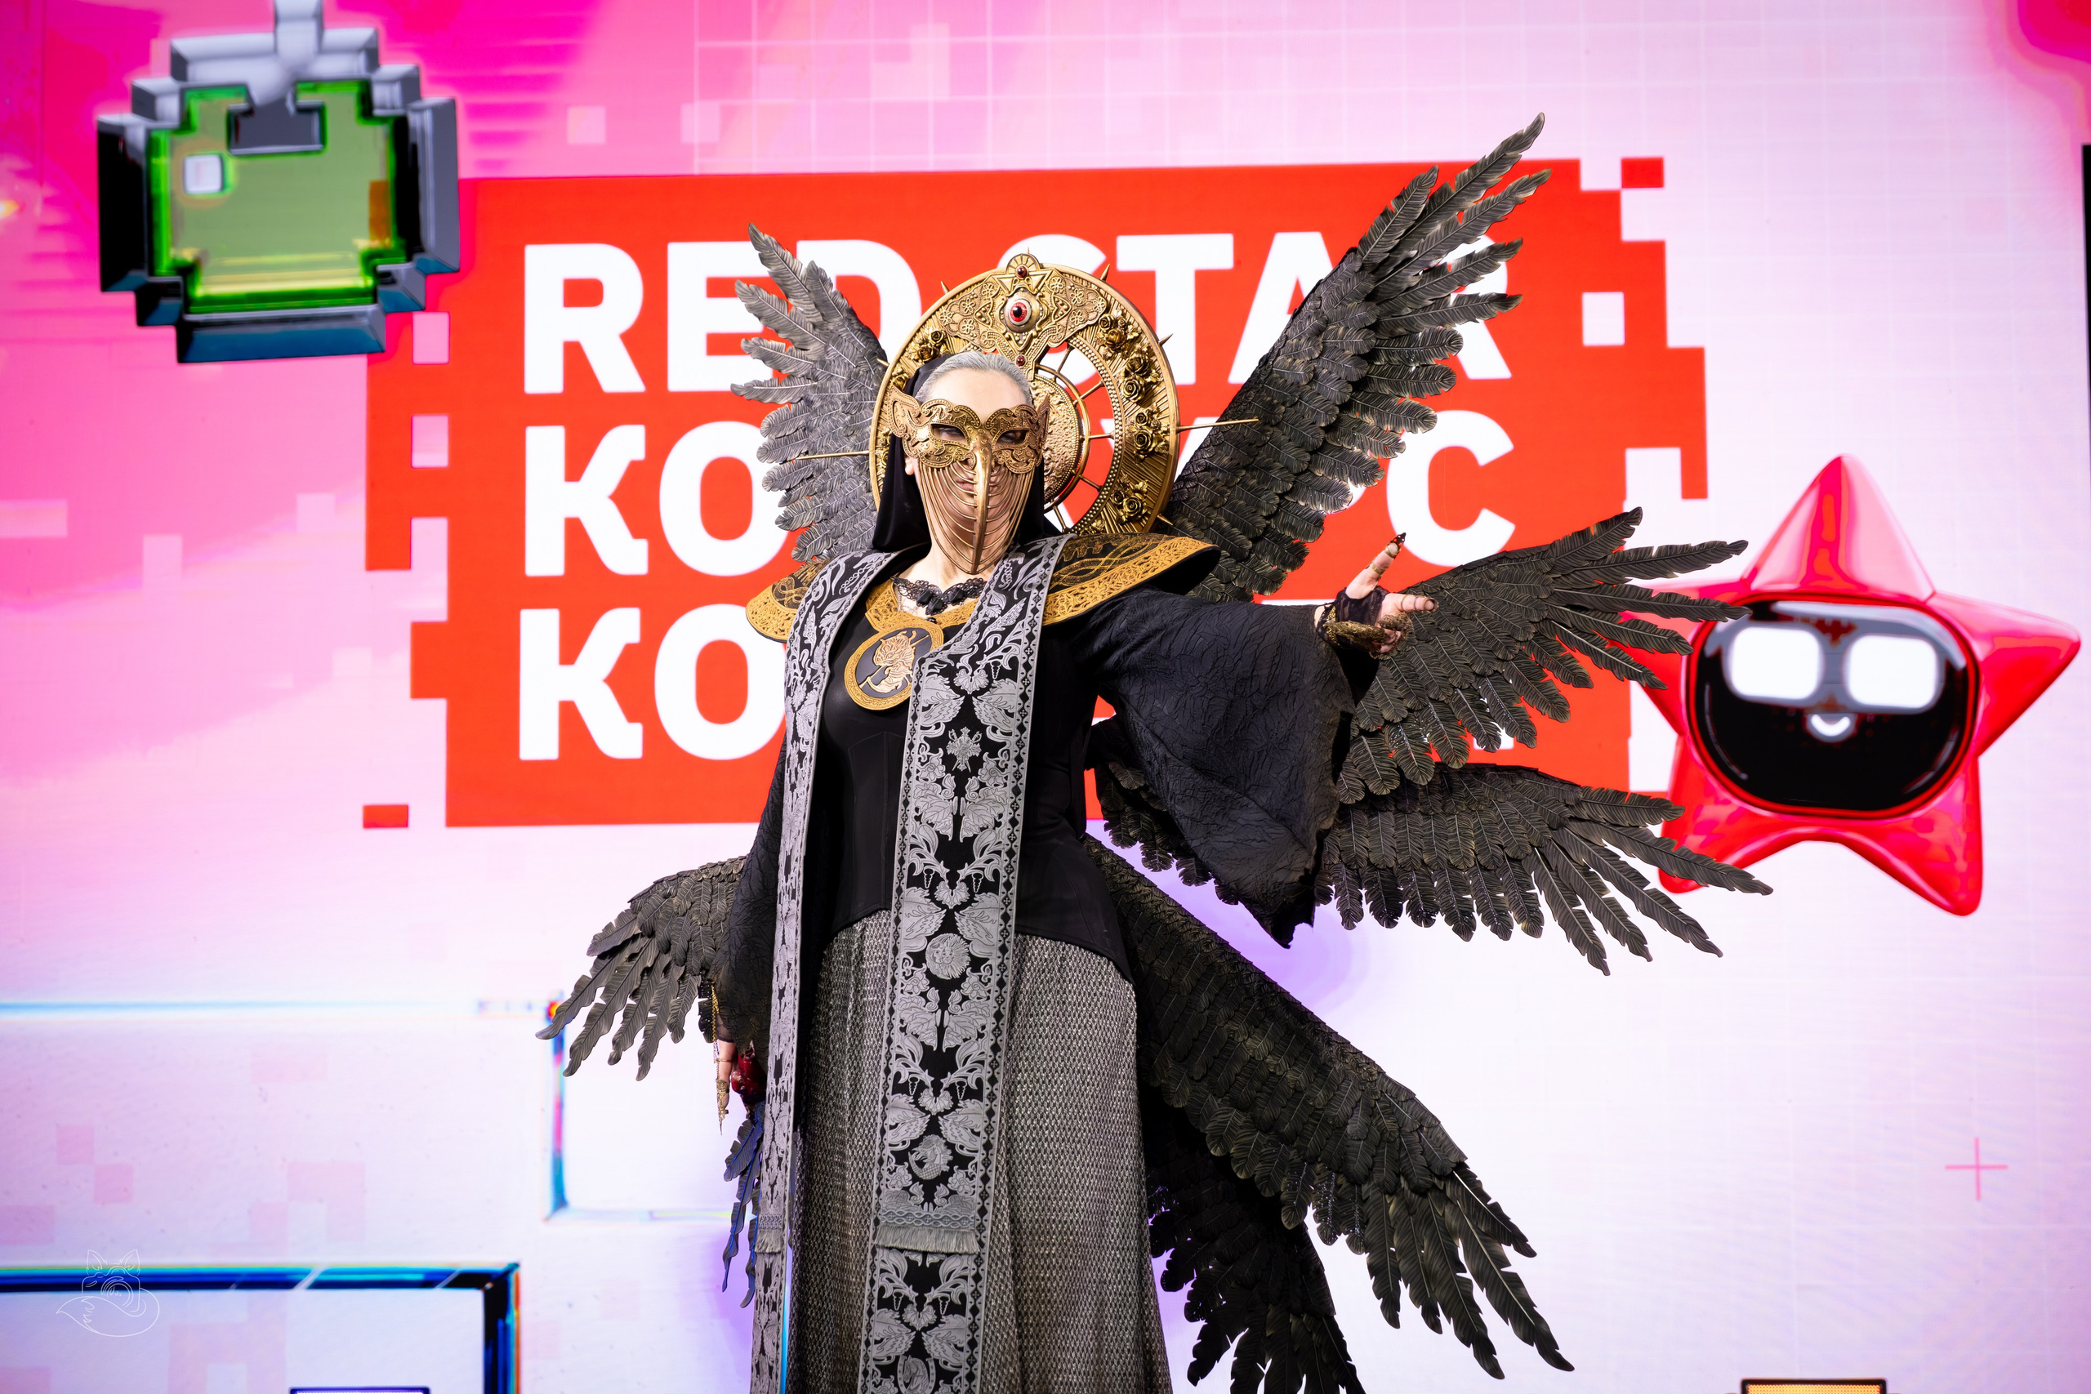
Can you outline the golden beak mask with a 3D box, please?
[{"bbox_3d":[-0.095,-0.253,5.700,0.190,0.230,0.140,6,-9,-11],"label":"golden beak mask"}]

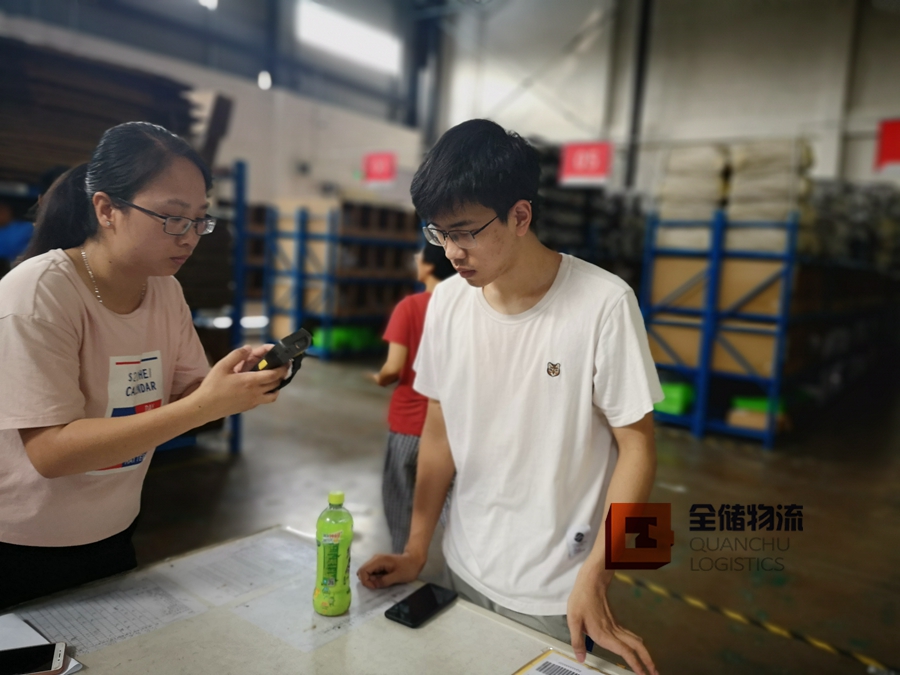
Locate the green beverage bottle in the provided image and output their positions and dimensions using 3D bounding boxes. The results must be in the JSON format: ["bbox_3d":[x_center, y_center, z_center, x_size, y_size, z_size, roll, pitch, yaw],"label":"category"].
[{"bbox_3d":[-0.212,0.398,1.298,0.070,0.222,0.070,3,6,-8],"label":"green beverage bottle"}]

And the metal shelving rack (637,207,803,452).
[{"bbox_3d":[2.434,-0.118,6.471,1.220,2.020,0.700,7,7,29],"label":"metal shelving rack"}]

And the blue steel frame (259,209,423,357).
[{"bbox_3d":[-1.585,-0.813,10.703,1.220,2.020,2.200,7,7,29],"label":"blue steel frame"}]

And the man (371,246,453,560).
[{"bbox_3d":[-0.119,0.311,3.050,0.450,1.550,0.360,-1,7,-37],"label":"man"}]

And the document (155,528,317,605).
[{"bbox_3d":[-0.419,0.477,1.478,0.210,0.003,0.297,8,7,36],"label":"document"}]

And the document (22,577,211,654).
[{"bbox_3d":[-0.619,0.491,1.229,0.210,0.003,0.297,9,8,40],"label":"document"}]

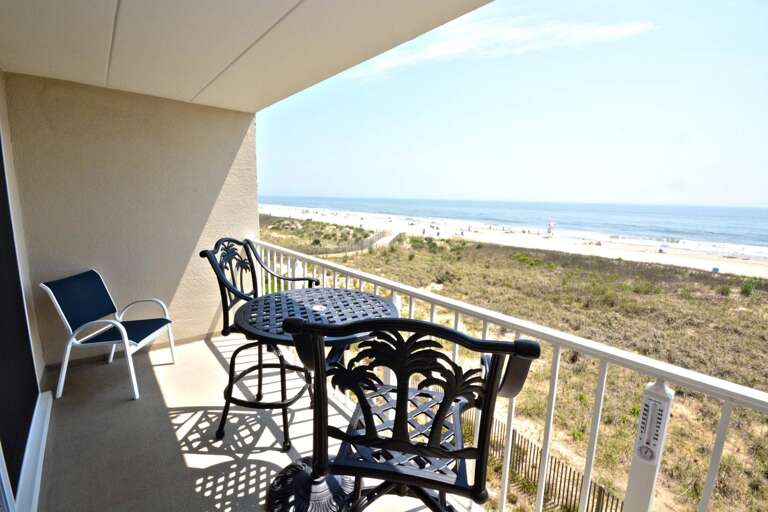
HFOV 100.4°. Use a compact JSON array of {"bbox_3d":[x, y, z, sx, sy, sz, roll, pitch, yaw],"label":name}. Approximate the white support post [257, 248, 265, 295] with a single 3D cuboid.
[{"bbox_3d":[-1.340,0.407,3.498,0.060,1.000,0.060,-8,13,-41],"label":"white support post"}]

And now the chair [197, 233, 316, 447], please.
[{"bbox_3d":[-0.797,0.528,2.151,0.550,1.260,0.590,2,10,3],"label":"chair"}]

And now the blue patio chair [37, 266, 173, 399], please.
[{"bbox_3d":[-2.196,0.607,2.631,0.630,0.880,0.570,1,10,-4],"label":"blue patio chair"}]

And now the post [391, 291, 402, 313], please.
[{"bbox_3d":[0.040,0.705,1.972,0.062,1.000,0.062,-8,13,-41],"label":"post"}]

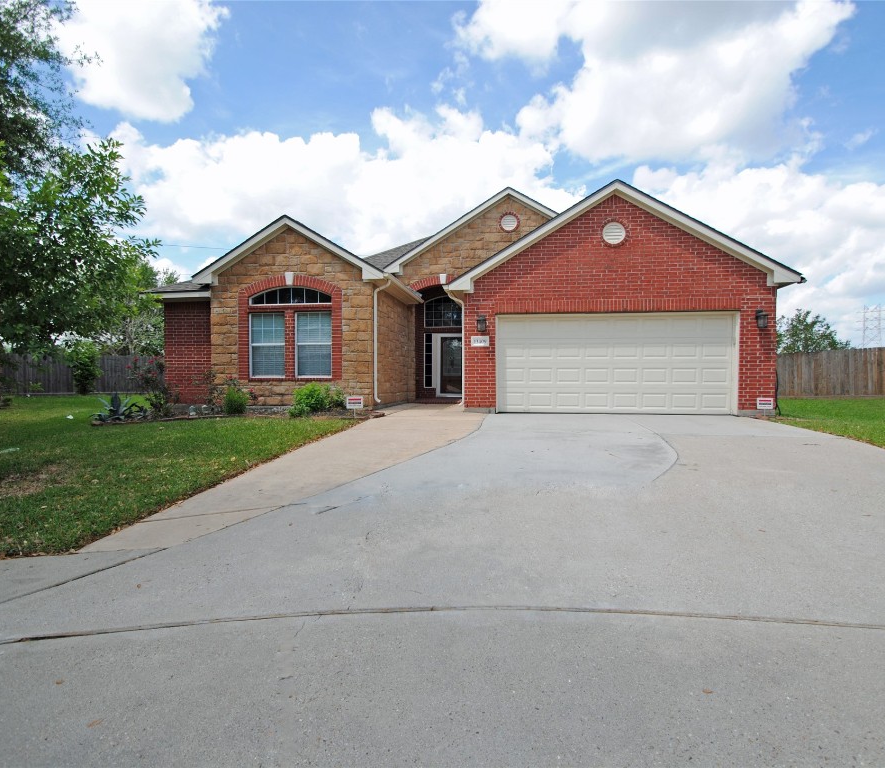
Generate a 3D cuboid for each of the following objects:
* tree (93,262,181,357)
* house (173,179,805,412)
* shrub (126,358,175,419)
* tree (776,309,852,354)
[{"bbox_3d":[-16.600,-3.000,26.000,4.400,6.800,4.400,0,1,0],"label":"tree"},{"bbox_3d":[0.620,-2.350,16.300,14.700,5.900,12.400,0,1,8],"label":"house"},{"bbox_3d":[-6.620,0.080,10.900,1.000,1.400,1.000,0,1,0],"label":"shrub"},{"bbox_3d":[23.600,-2.200,31.000,5.000,5.200,5.000,0,1,0],"label":"tree"}]

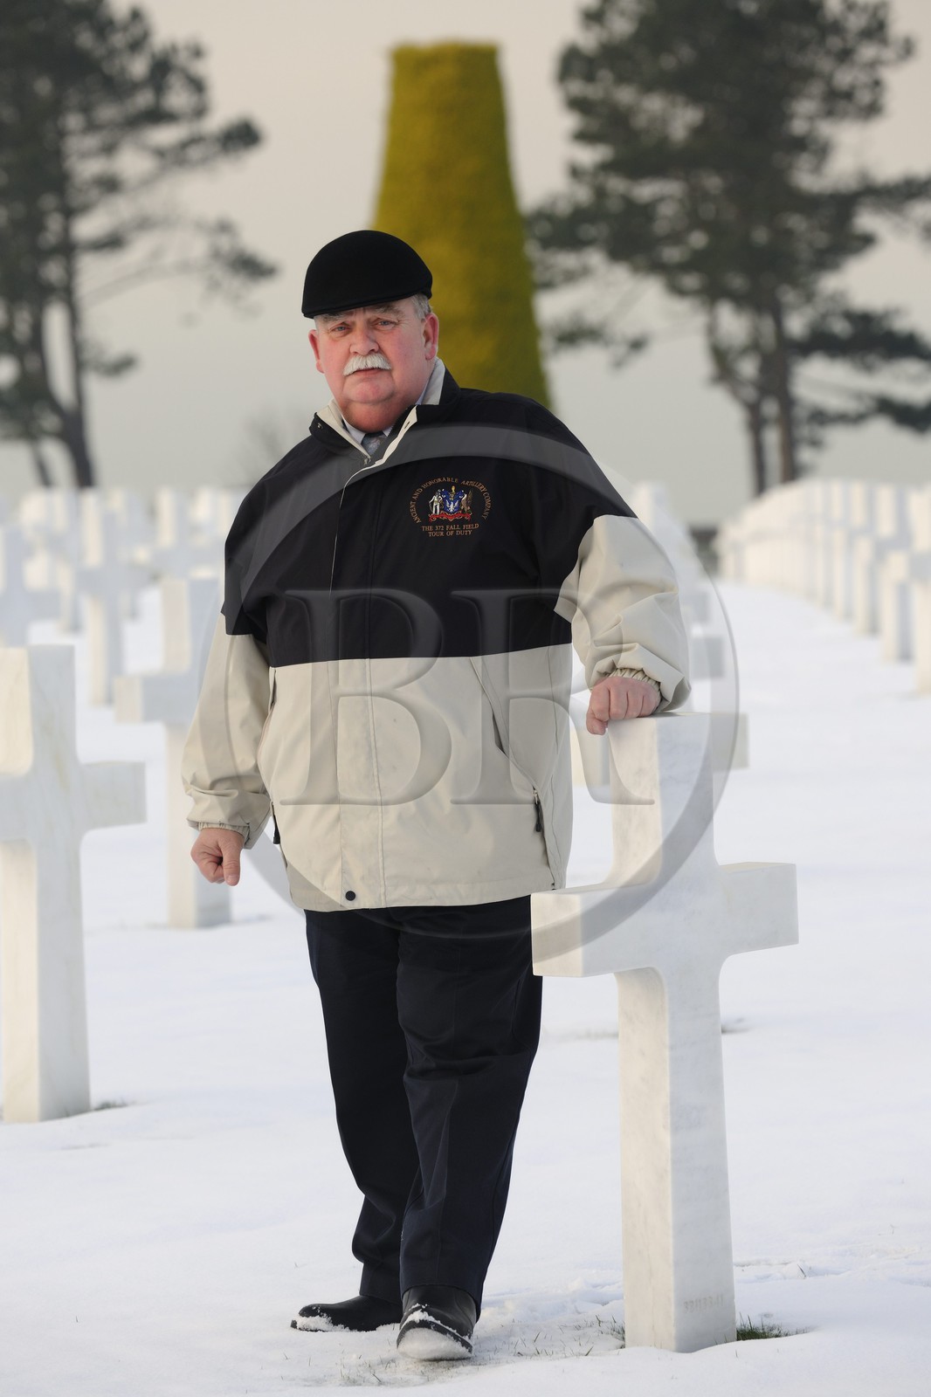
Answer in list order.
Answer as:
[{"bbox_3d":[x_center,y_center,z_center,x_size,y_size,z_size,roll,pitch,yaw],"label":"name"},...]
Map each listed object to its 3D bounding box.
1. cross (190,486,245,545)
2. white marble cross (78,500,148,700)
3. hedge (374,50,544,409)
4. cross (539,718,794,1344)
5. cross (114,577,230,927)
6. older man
[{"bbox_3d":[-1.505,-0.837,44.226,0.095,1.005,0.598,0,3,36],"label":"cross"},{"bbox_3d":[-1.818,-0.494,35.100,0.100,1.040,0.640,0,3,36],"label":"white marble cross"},{"bbox_3d":[-0.159,-3.683,68.000,2.400,5.300,2.400,-2,2,0],"label":"hedge"},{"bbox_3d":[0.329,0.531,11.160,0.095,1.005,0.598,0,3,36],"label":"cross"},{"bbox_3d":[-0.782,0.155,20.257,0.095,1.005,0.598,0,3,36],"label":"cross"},{"bbox_3d":[-0.046,0.152,11.256,0.744,1.799,0.452,-1,3,22],"label":"older man"}]

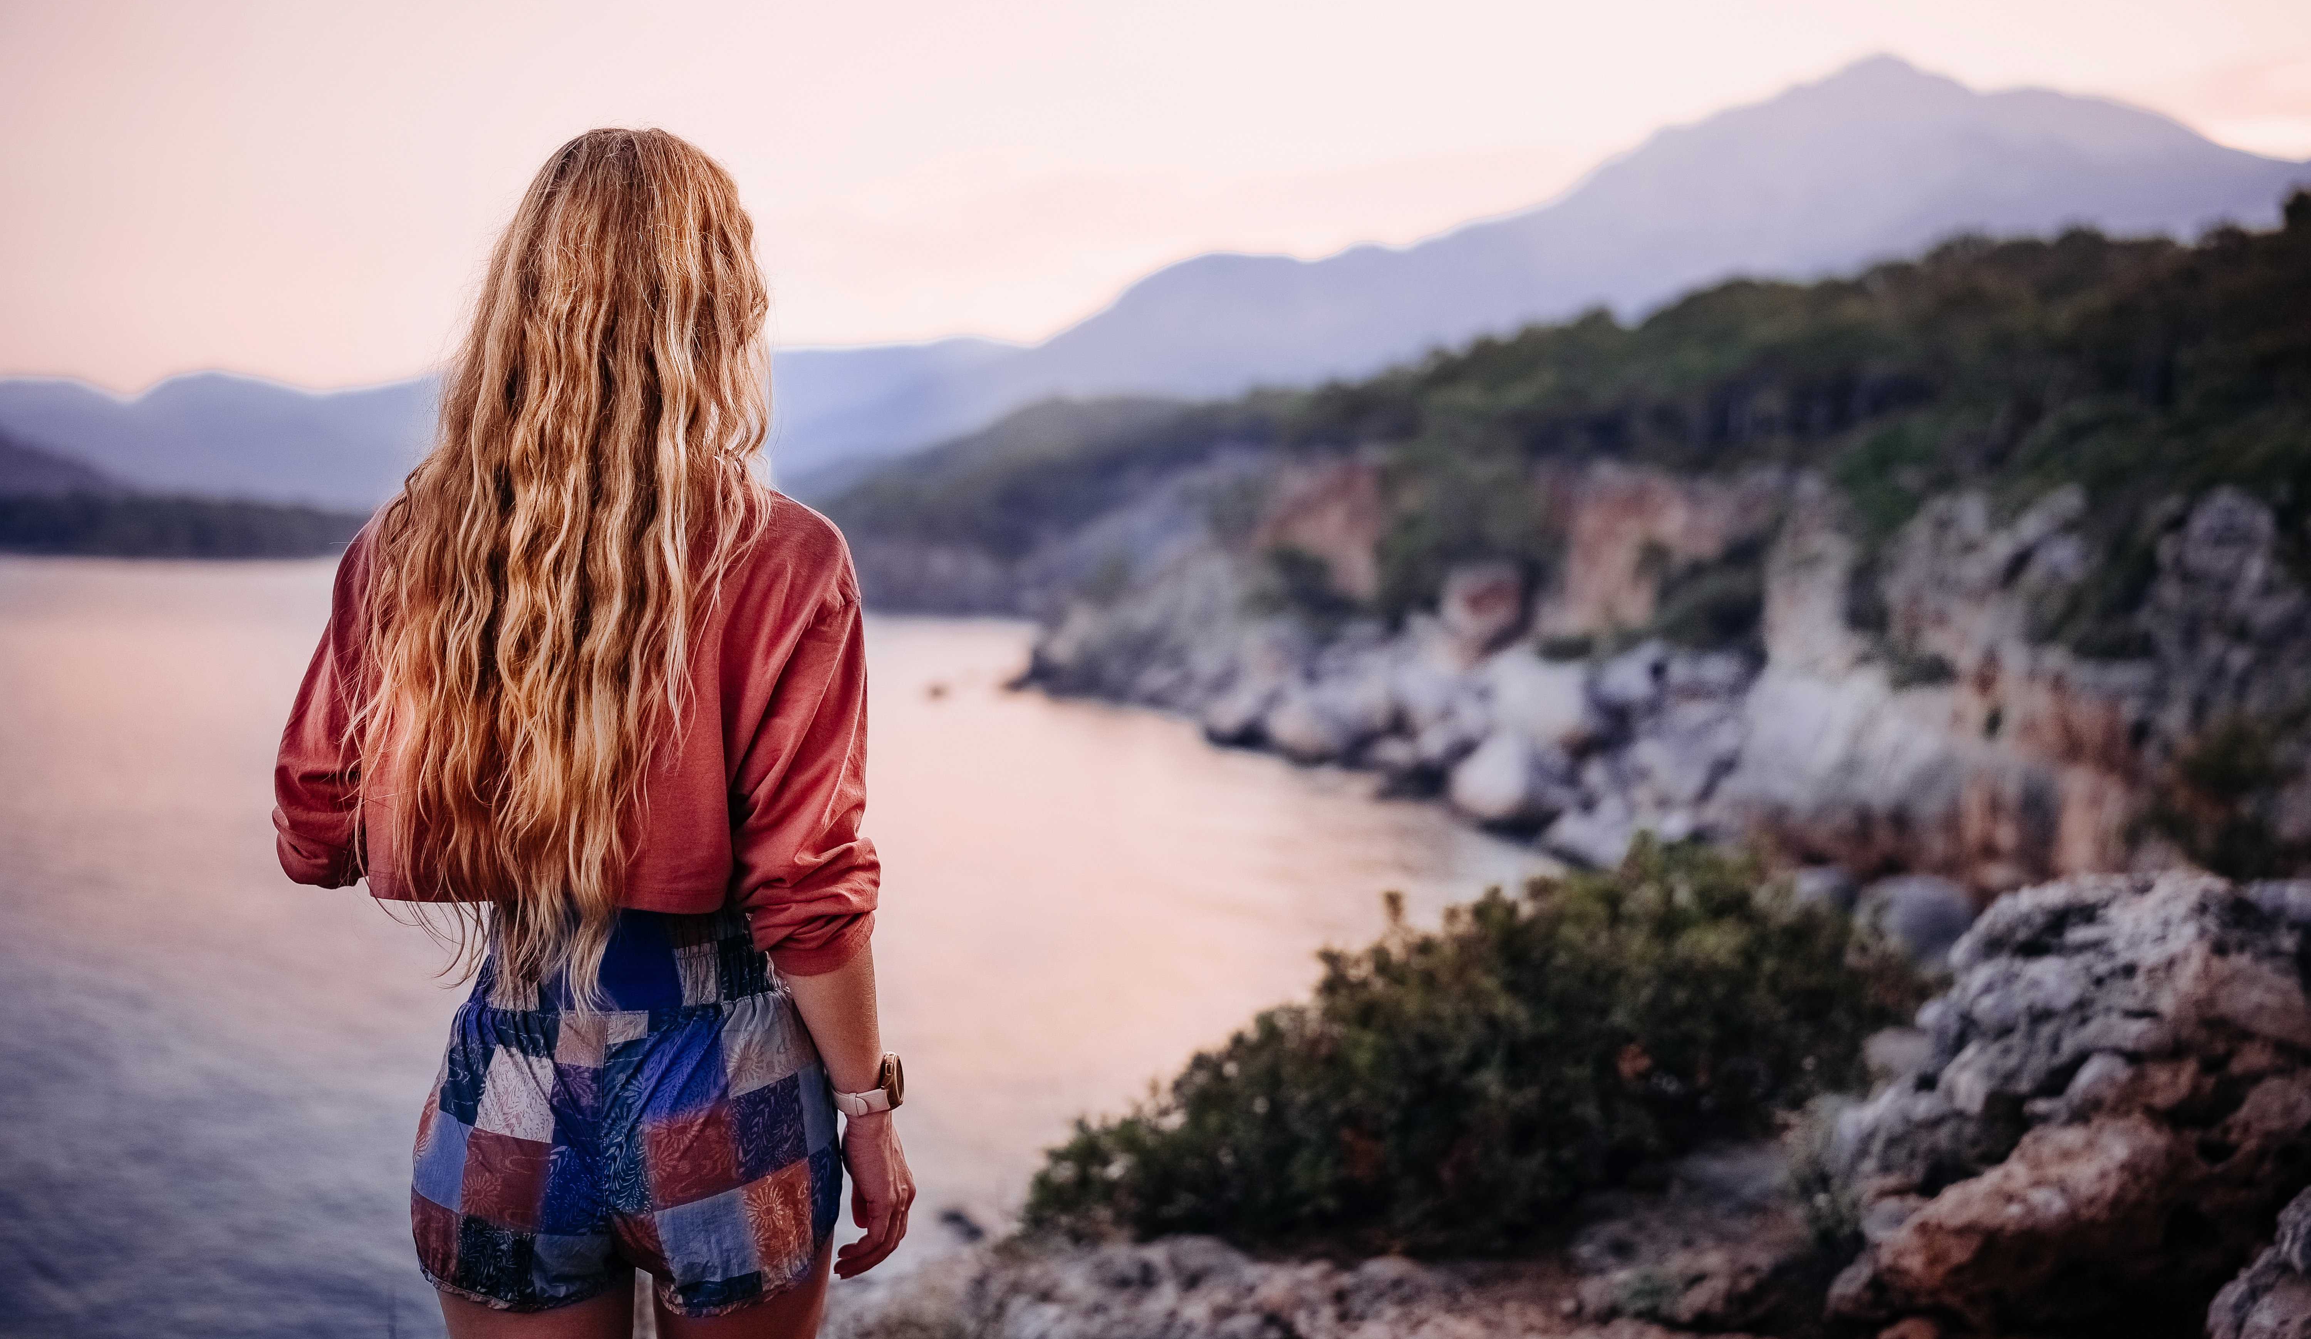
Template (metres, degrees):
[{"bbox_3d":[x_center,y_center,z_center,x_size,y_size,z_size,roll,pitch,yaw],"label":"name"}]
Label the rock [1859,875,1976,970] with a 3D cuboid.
[{"bbox_3d":[6.097,2.040,18.000,0.980,0.780,0.850,1,4,19],"label":"rock"}]

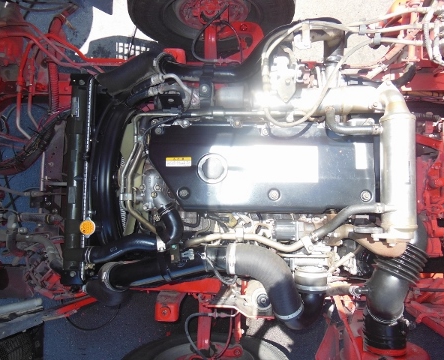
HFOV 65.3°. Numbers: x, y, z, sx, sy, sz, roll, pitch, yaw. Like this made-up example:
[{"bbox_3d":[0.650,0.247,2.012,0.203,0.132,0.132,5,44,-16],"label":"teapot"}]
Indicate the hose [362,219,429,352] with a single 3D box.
[{"bbox_3d":[0.568,0.360,1.150,0.200,0.200,0.410,0,87,0],"label":"hose"}]

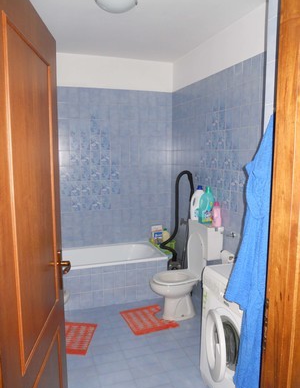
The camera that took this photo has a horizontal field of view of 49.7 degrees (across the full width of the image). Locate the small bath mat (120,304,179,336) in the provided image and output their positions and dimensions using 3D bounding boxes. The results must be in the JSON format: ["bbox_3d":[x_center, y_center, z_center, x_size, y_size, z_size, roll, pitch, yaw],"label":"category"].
[{"bbox_3d":[-0.015,1.190,3.105,0.425,0.015,0.435,-3,8,-23],"label":"small bath mat"}]

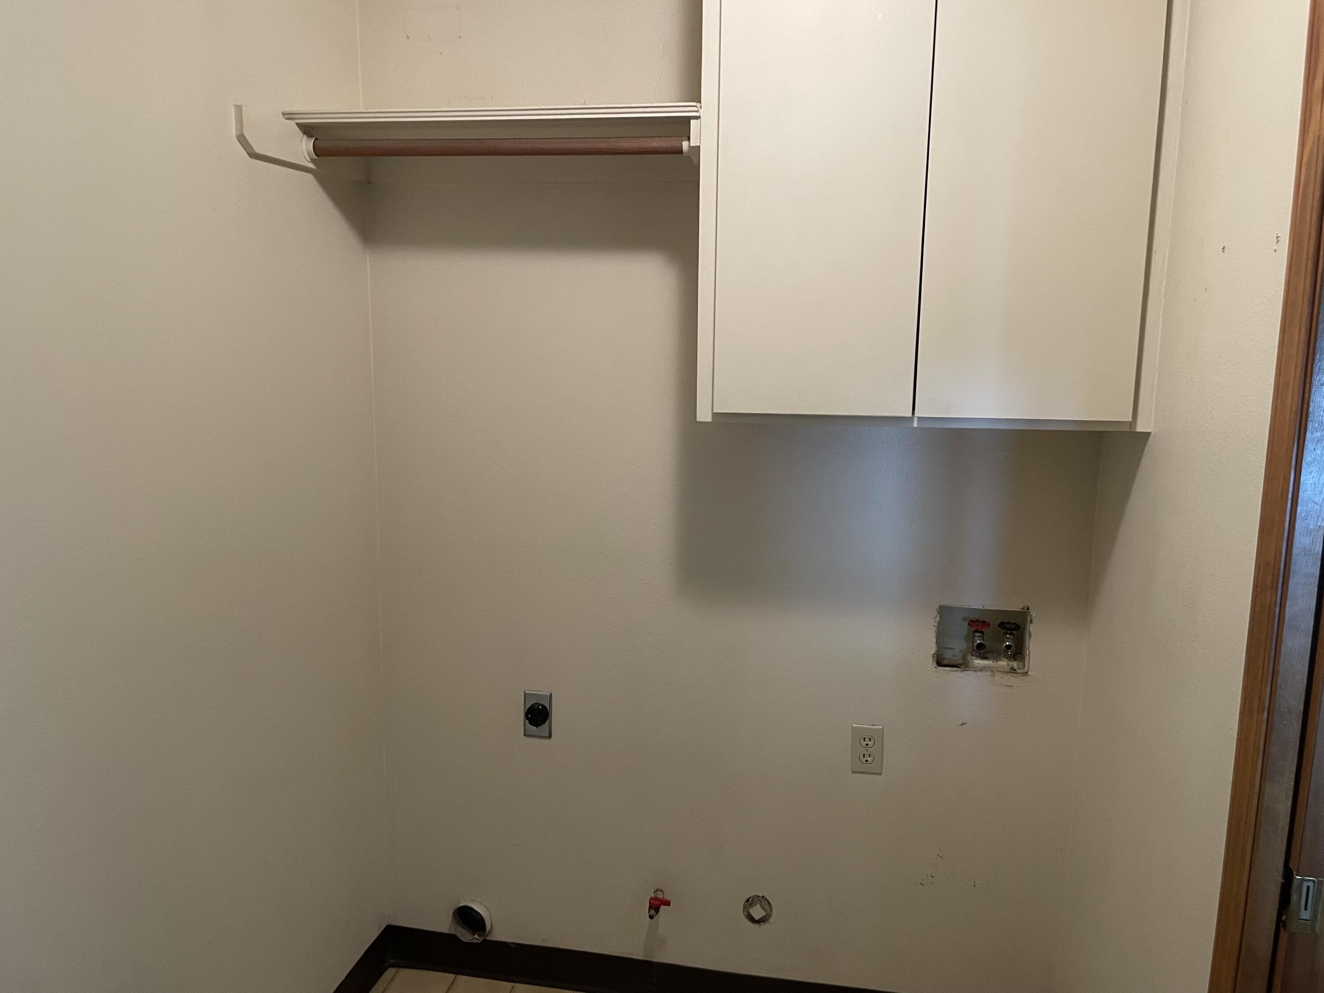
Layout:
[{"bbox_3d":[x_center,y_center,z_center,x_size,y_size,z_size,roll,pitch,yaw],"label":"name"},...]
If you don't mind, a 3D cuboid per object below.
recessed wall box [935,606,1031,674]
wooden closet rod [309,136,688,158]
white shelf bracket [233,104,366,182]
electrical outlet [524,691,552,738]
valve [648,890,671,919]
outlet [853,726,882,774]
[{"bbox_3d":[0.699,0.303,2.182,0.192,0.142,0.080,3,10,11],"label":"recessed wall box"},{"bbox_3d":[-0.331,-0.679,1.931,0.777,0.034,0.034,3,10,11],"label":"wooden closet rod"},{"bbox_3d":[-0.703,-0.700,1.997,0.018,0.085,0.480,3,10,11],"label":"white shelf bracket"},{"bbox_3d":[-0.297,0.521,2.366,0.070,0.115,0.011,3,10,11],"label":"electrical outlet"},{"bbox_3d":[-0.001,0.959,2.342,0.045,0.043,0.076,3,10,11],"label":"valve"},{"bbox_3d":[0.460,0.570,2.226,0.070,0.115,0.011,3,10,11],"label":"outlet"}]

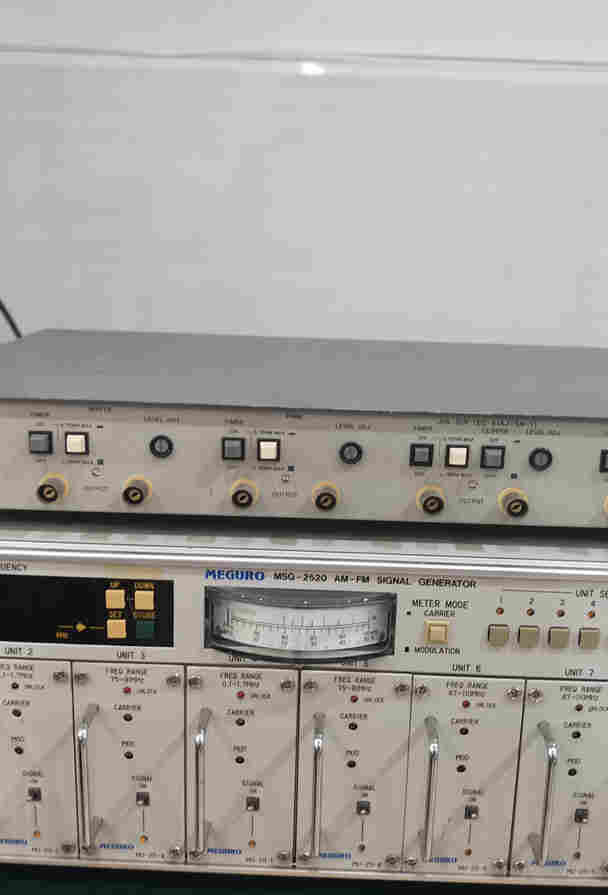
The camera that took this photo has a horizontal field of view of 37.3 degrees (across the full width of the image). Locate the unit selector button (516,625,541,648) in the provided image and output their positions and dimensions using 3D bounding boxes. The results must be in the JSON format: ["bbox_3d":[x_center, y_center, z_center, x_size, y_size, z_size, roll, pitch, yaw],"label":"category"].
[{"bbox_3d":[0.093,0.078,0.373,0.008,0.009,0.004,2,14,1],"label":"unit selector button"}]

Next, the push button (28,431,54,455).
[{"bbox_3d":[-0.110,-0.002,0.377,0.009,0.009,0.004,2,14,0],"label":"push button"}]

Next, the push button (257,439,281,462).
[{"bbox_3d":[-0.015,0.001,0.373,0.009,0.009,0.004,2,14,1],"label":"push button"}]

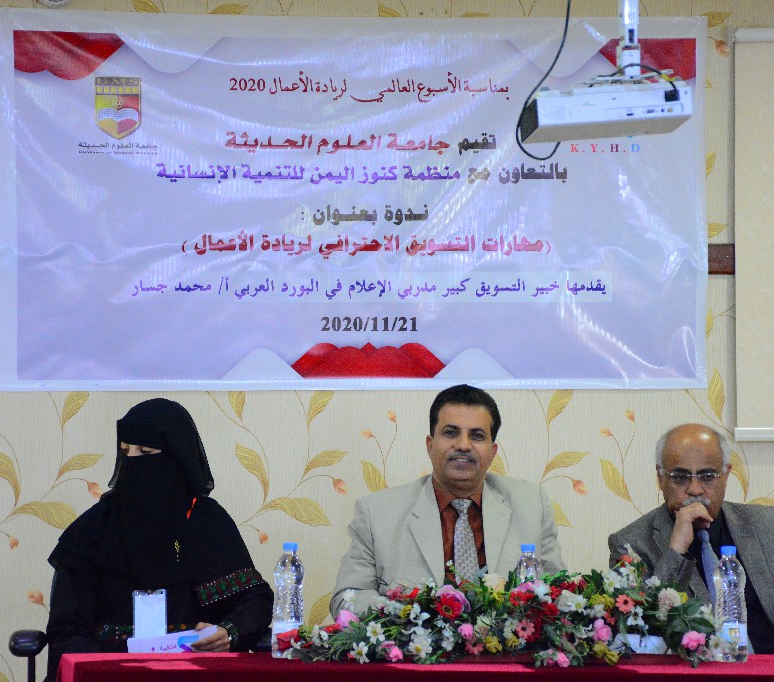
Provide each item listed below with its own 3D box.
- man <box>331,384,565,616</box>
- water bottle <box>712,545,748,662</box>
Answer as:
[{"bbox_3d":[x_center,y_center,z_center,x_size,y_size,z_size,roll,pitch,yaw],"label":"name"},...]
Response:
[{"bbox_3d":[0.143,0.753,7.935,0.570,1.300,0.800,0,-1,-5],"label":"man"},{"bbox_3d":[0.732,0.561,7.270,0.069,0.247,0.069,0,-1,0],"label":"water bottle"}]

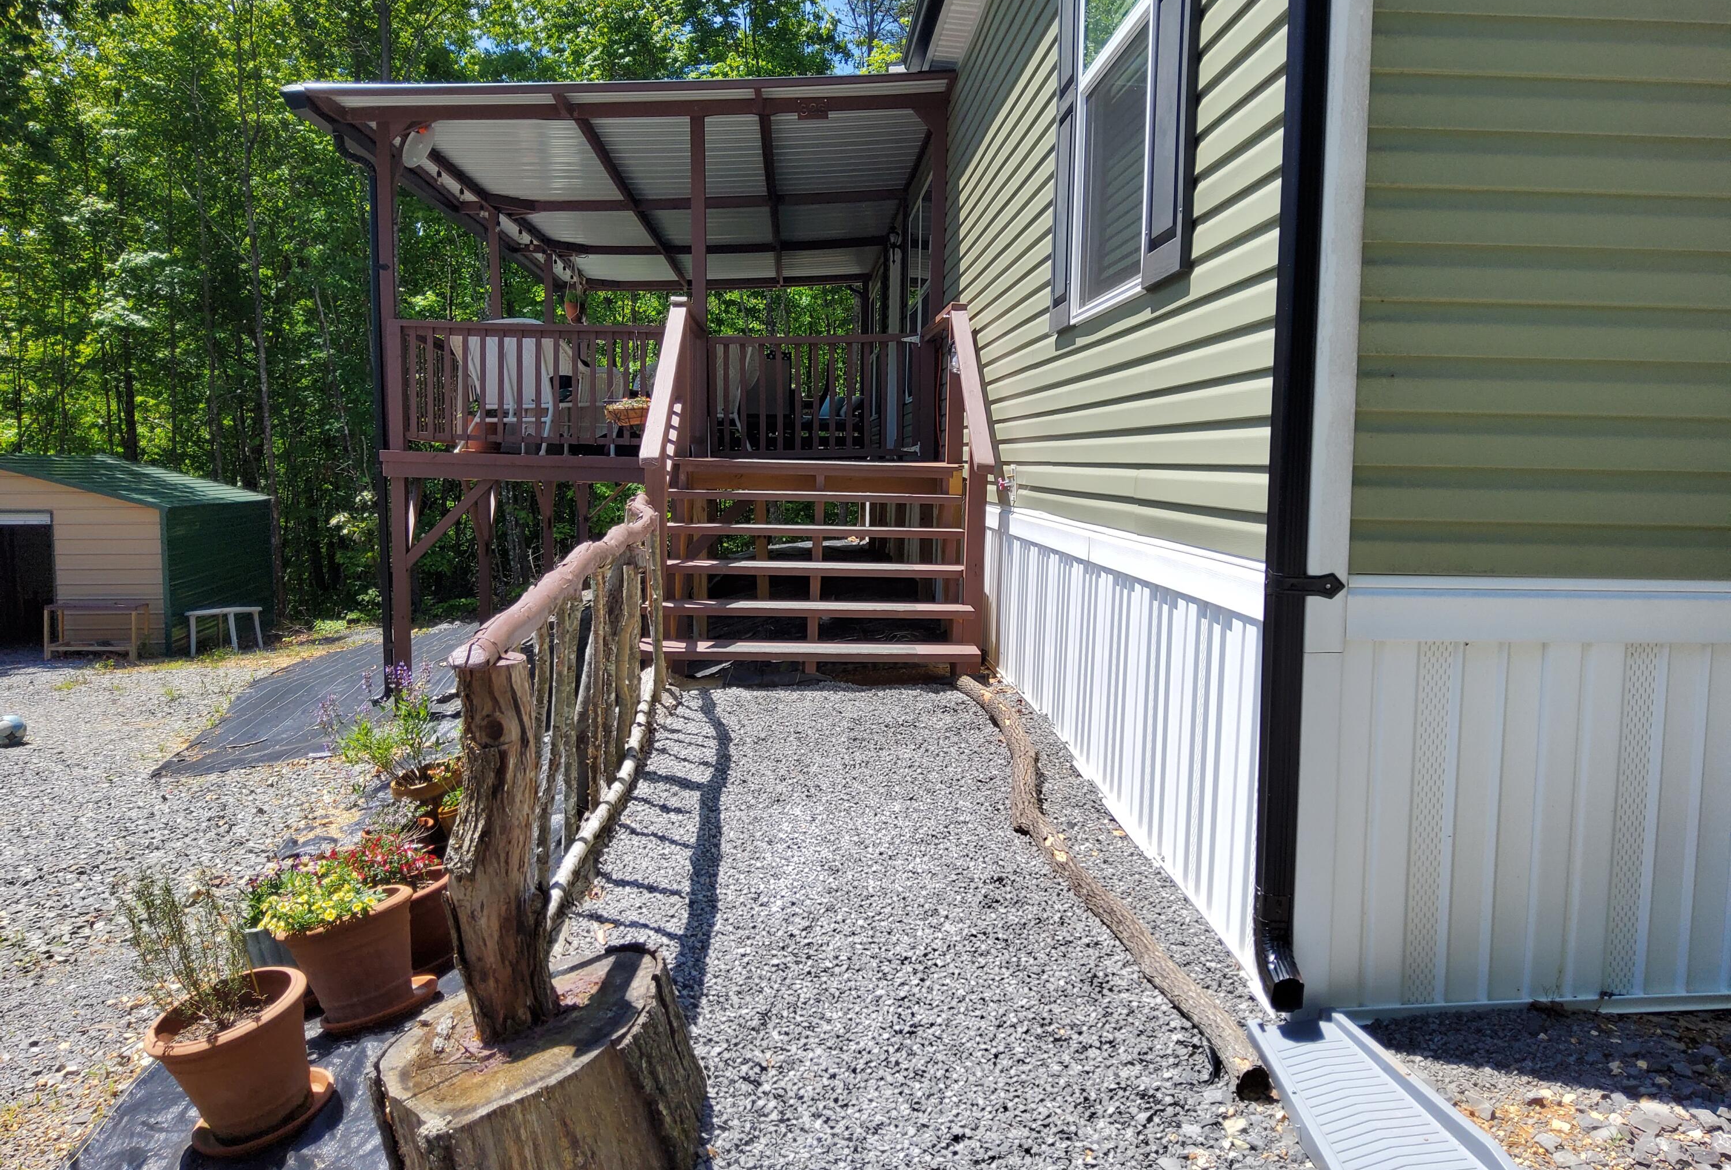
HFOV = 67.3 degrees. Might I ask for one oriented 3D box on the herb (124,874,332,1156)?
[{"bbox_3d":[-1.328,0.869,2.685,0.340,0.525,0.330,-12,12,-2],"label":"herb"}]

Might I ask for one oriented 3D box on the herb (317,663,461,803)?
[{"bbox_3d":[-1.460,0.524,4.050,0.460,0.550,0.400,-9,6,-2],"label":"herb"}]

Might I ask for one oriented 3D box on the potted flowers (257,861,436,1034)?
[{"bbox_3d":[-1.191,0.815,3.007,0.350,0.360,0.340,-14,6,-2],"label":"potted flowers"}]

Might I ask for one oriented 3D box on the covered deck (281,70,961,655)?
[{"bbox_3d":[-1.749,-1.696,12.418,4.120,3.940,8.600,1,5,-3],"label":"covered deck"}]

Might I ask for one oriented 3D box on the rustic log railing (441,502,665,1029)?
[{"bbox_3d":[-0.743,0.206,3.783,0.280,0.880,3.750,1,5,-6],"label":"rustic log railing"}]

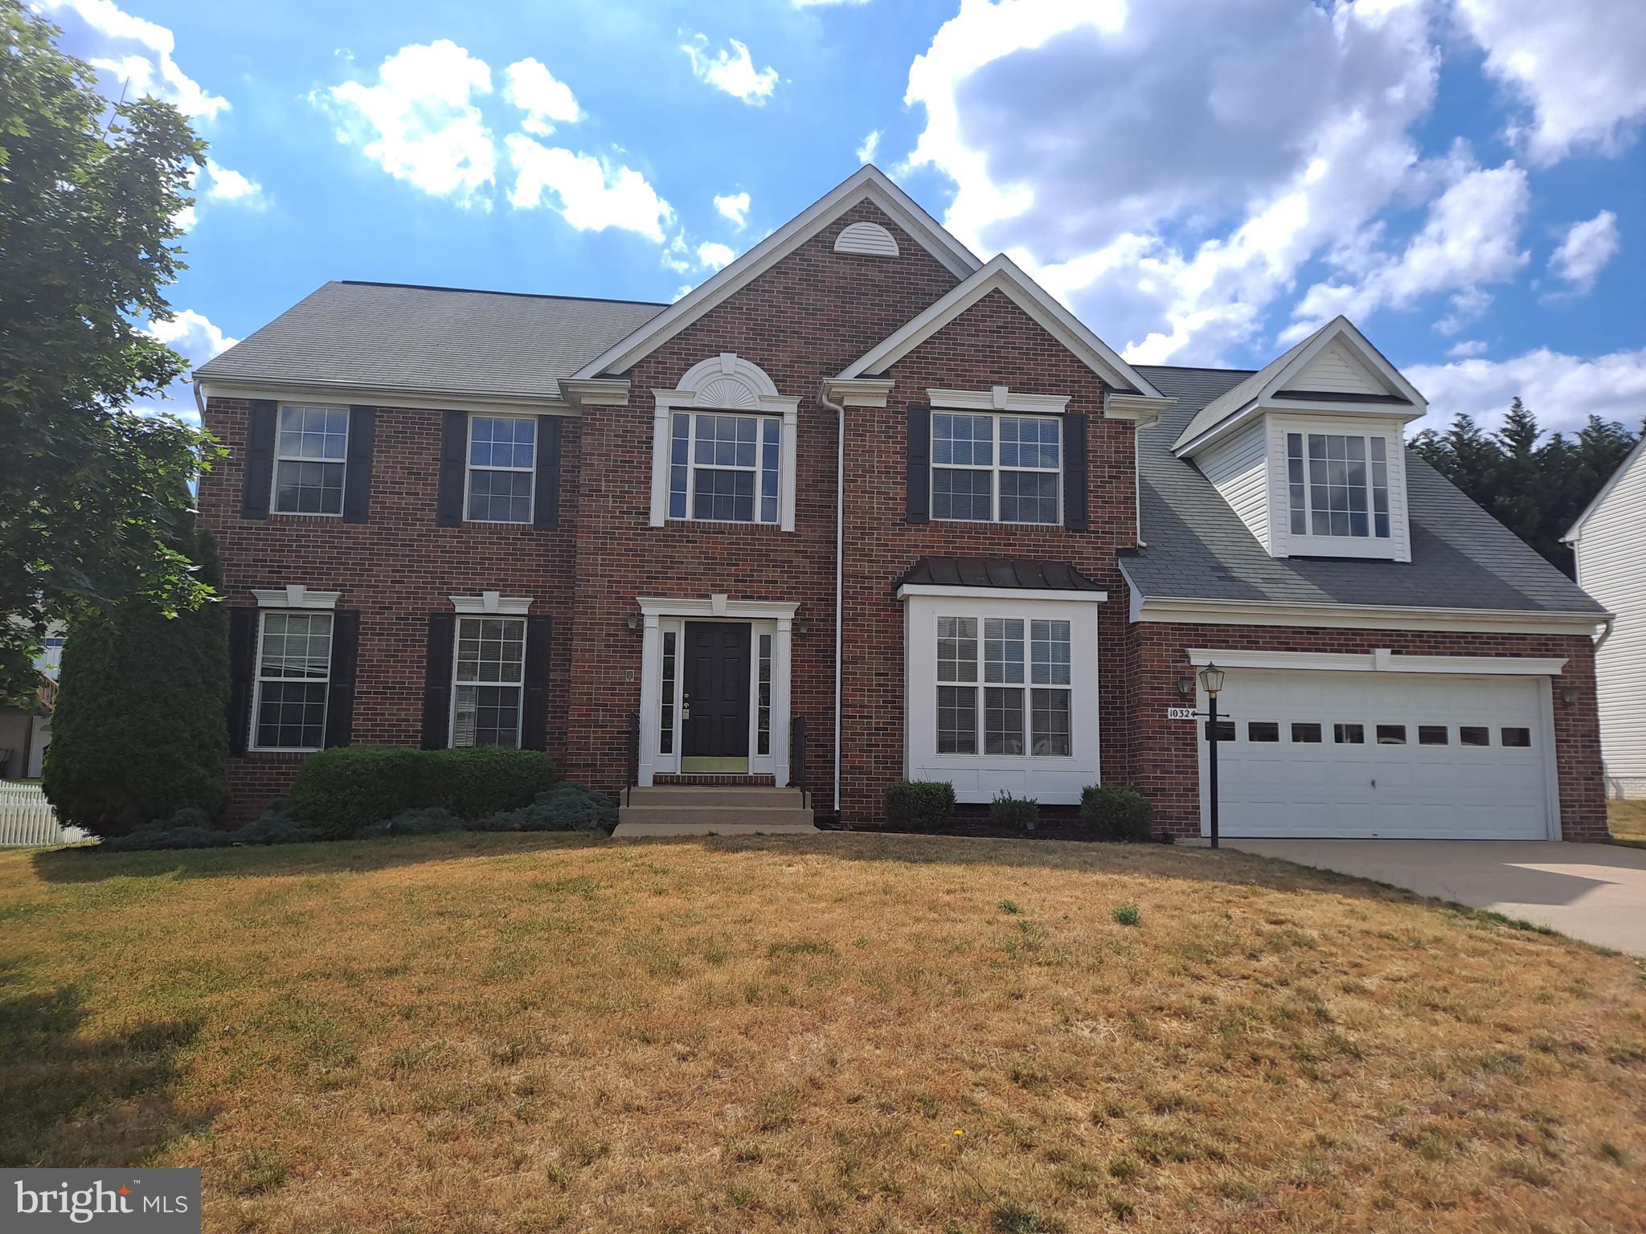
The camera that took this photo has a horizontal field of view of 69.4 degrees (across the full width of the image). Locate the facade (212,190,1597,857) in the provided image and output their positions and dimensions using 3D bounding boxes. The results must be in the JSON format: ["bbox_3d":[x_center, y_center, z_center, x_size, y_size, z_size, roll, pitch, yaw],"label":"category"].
[{"bbox_3d":[1.088,-1.552,15.898,18.480,8.840,2.020,2,-7,-7],"label":"facade"}]

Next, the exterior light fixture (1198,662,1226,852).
[{"bbox_3d":[4.500,1.583,13.696,0.280,2.148,0.280,2,-7,-7],"label":"exterior light fixture"}]

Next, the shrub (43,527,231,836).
[{"bbox_3d":[-8.116,0.719,14.193,1.950,3.790,1.900,2,-7,-7],"label":"shrub"}]

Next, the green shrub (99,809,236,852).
[{"bbox_3d":[-7.258,2.361,13.197,1.280,0.450,1.000,2,-7,-7],"label":"green shrub"}]

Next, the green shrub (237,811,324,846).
[{"bbox_3d":[-6.204,2.402,13.583,0.880,0.373,0.820,2,-7,-7],"label":"green shrub"}]

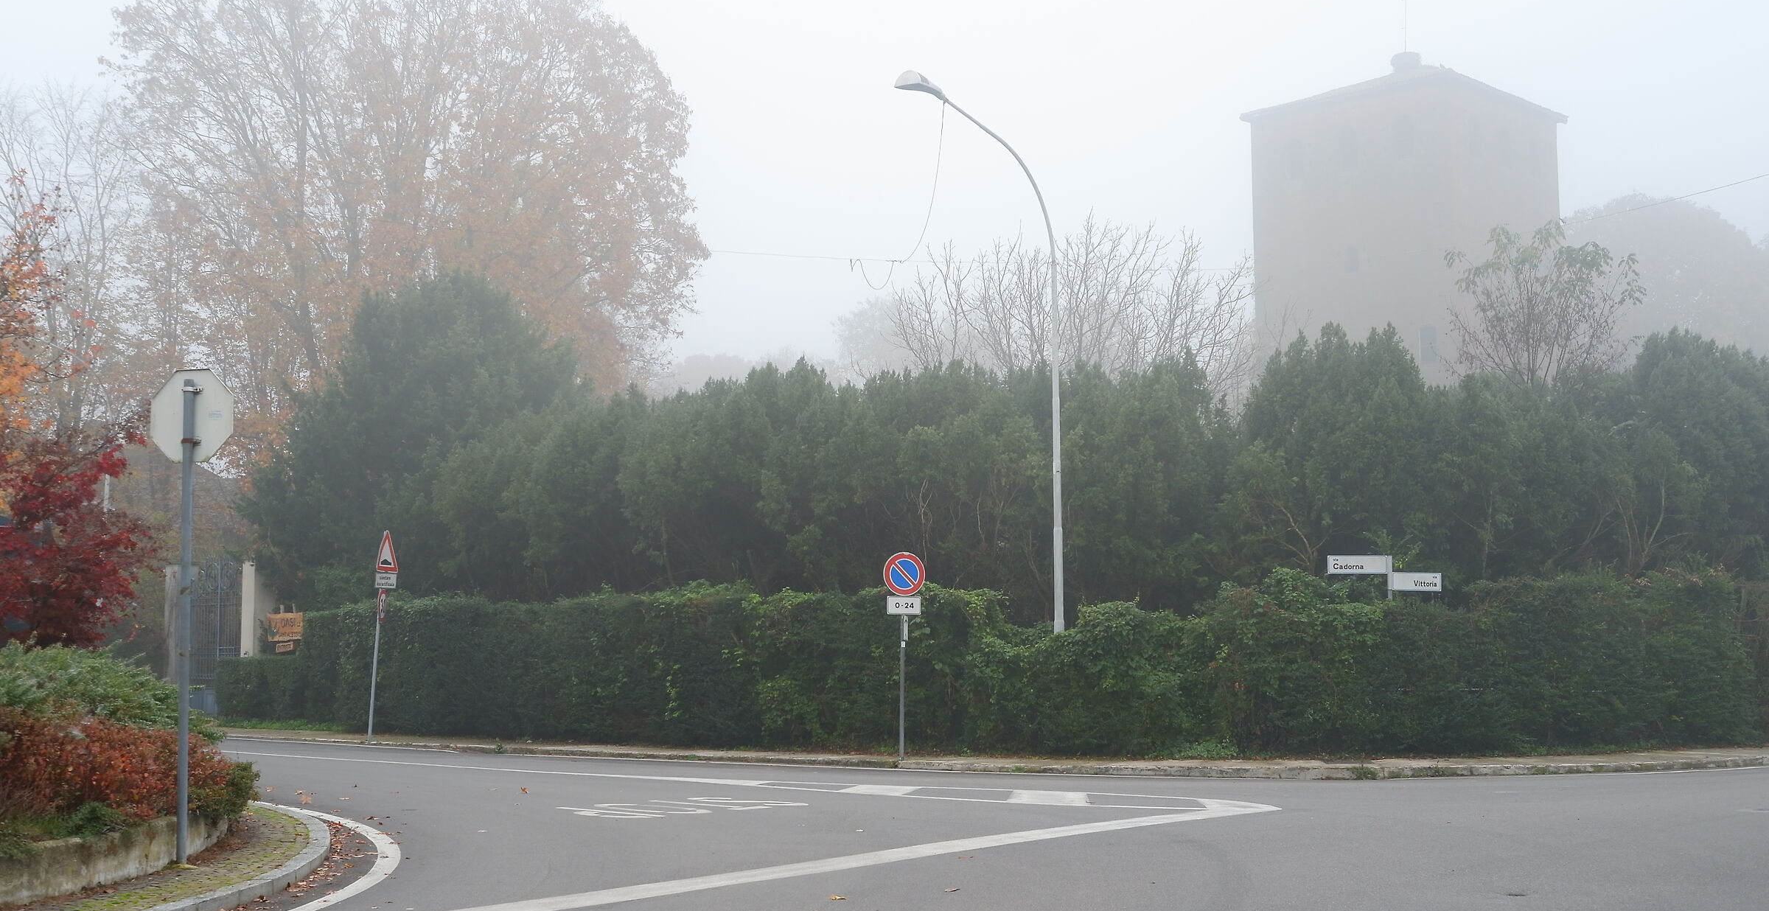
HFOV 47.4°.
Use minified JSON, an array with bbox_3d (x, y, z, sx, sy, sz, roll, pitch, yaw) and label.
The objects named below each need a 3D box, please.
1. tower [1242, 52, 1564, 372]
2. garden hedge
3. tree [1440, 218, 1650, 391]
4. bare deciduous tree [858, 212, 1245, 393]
[{"bbox_3d":[26.753,-4.400,102.474,11.850,33.170,11.850,-6,-9,45],"label":"tower"},{"bbox_3d":[-1.693,3.649,35.256,30.970,2.730,9.710,-3,-7,23],"label":"garden hedge"},{"bbox_3d":[13.947,0.401,42.197,4.060,10.790,3.980,0,-6,0],"label":"tree"},{"bbox_3d":[4.593,0.270,52.268,9.740,13.190,8.500,0,-6,0],"label":"bare deciduous tree"}]

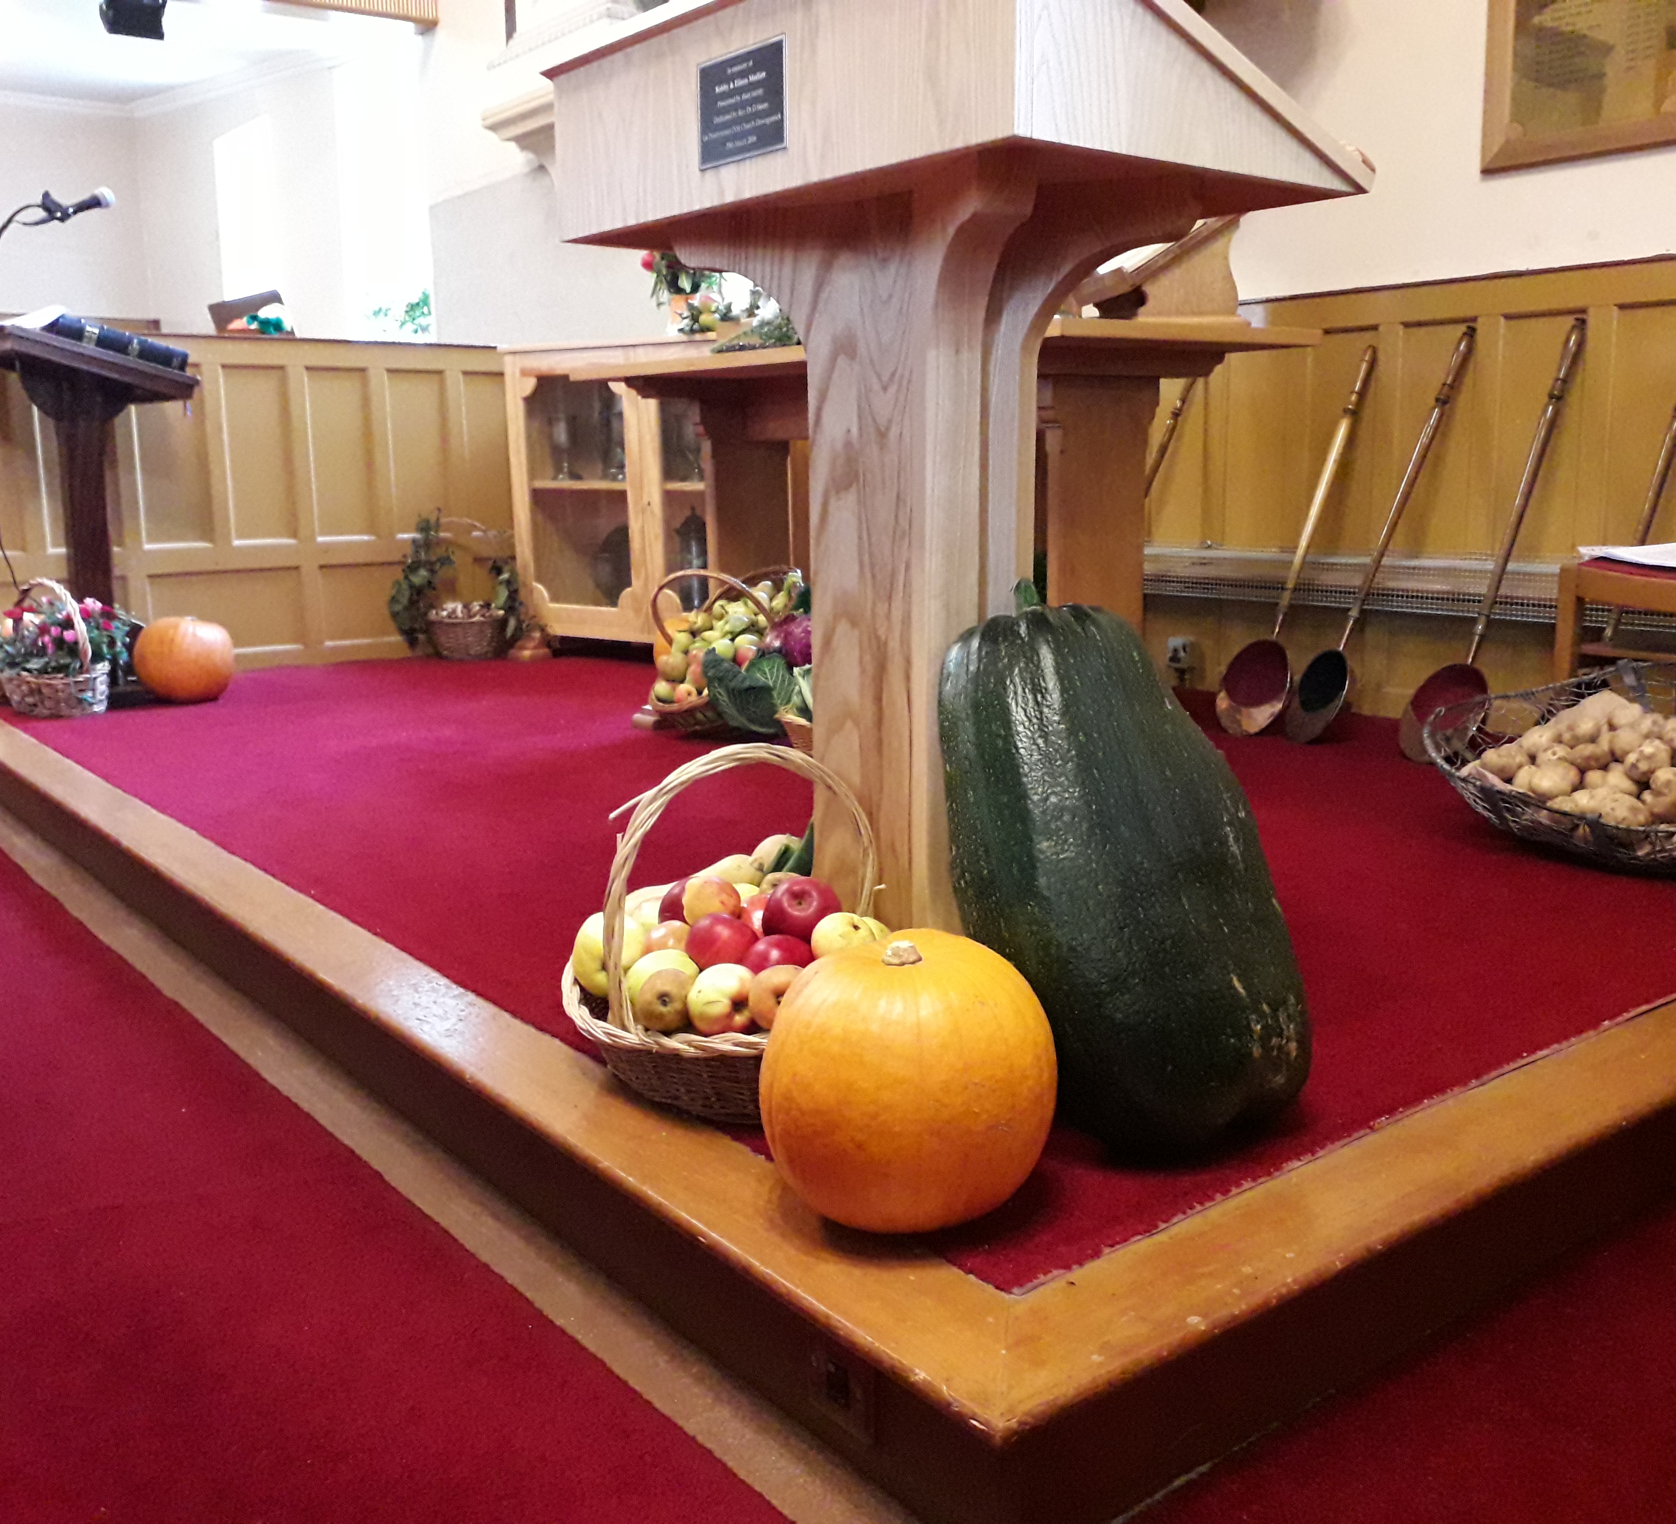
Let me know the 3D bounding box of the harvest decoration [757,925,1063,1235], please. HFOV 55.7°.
[{"bbox_3d":[0.059,0.269,1.350,0.252,0.252,0.252,0,10,0],"label":"harvest decoration"}]

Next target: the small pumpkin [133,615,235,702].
[{"bbox_3d":[-1.854,-0.294,4.500,0.270,0.244,0.270,0,10,0],"label":"small pumpkin"}]

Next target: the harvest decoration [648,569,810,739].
[{"bbox_3d":[-0.301,-0.303,4.146,0.380,0.370,0.360,1,10,6],"label":"harvest decoration"}]

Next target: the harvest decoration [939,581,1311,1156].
[{"bbox_3d":[0.283,0.084,1.621,0.300,0.570,0.280,-13,-8,0],"label":"harvest decoration"}]

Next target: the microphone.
[{"bbox_3d":[-2.078,-1.524,4.337,0.190,0.085,0.055,-31,26,-31],"label":"microphone"}]

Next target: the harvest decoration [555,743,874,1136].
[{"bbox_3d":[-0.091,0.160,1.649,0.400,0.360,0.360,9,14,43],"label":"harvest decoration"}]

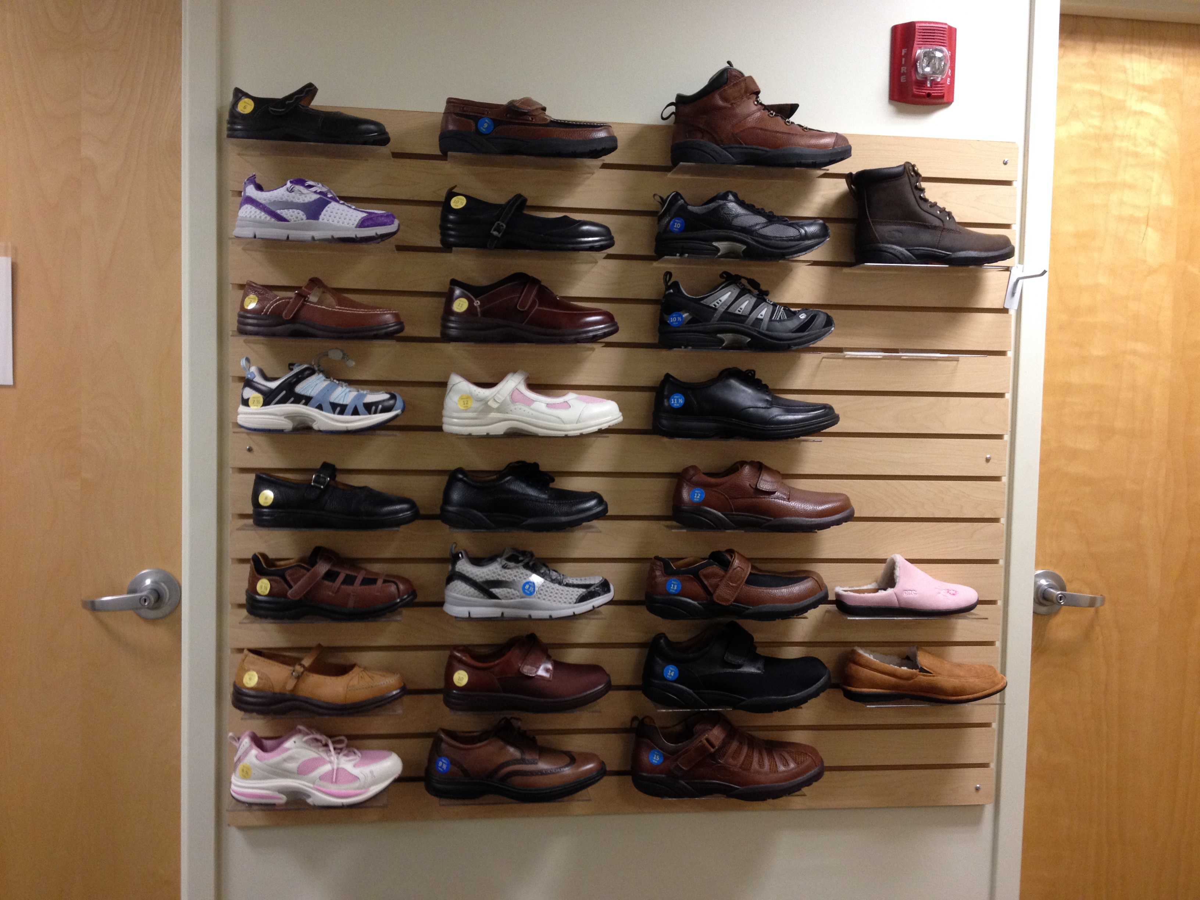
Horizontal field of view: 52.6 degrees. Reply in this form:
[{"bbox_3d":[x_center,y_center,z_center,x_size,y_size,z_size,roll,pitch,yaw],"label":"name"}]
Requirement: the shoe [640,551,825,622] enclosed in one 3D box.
[{"bbox_3d":[0.239,0.230,2.114,0.319,0.113,0.118,1,3,-6],"label":"shoe"}]

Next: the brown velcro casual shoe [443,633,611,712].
[{"bbox_3d":[-0.122,0.371,2.062,0.284,0.123,0.107,1,3,-5],"label":"brown velcro casual shoe"}]

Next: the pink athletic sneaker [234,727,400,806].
[{"bbox_3d":[-0.474,0.519,2.027,0.281,0.120,0.103,1,3,-6],"label":"pink athletic sneaker"}]

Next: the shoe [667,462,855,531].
[{"bbox_3d":[0.284,0.076,2.100,0.321,0.119,0.114,1,3,-7],"label":"shoe"}]

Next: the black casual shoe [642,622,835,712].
[{"bbox_3d":[0.238,0.368,2.110,0.335,0.143,0.120,1,3,-7],"label":"black casual shoe"}]

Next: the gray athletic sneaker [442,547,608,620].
[{"bbox_3d":[-0.120,0.222,2.072,0.288,0.117,0.108,1,3,-6],"label":"gray athletic sneaker"}]

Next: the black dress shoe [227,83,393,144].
[{"bbox_3d":[-0.475,-0.543,1.976,0.253,0.106,0.094,1,3,-6],"label":"black dress shoe"}]

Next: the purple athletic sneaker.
[{"bbox_3d":[-0.460,-0.391,1.972,0.261,0.114,0.100,1,3,-8],"label":"purple athletic sneaker"}]

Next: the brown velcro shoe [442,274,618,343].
[{"bbox_3d":[-0.117,-0.236,2.044,0.294,0.120,0.106,1,3,-6],"label":"brown velcro shoe"}]

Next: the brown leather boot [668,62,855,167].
[{"bbox_3d":[0.270,-0.562,2.057,0.320,0.178,0.118,1,3,-7],"label":"brown leather boot"}]

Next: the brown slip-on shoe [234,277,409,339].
[{"bbox_3d":[-0.459,-0.232,1.998,0.262,0.100,0.095,1,3,-6],"label":"brown slip-on shoe"}]

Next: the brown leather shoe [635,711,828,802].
[{"bbox_3d":[0.224,0.523,2.116,0.345,0.137,0.122,1,3,-7],"label":"brown leather shoe"}]

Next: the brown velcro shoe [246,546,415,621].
[{"bbox_3d":[-0.448,0.219,2.023,0.279,0.118,0.100,1,3,-7],"label":"brown velcro shoe"}]

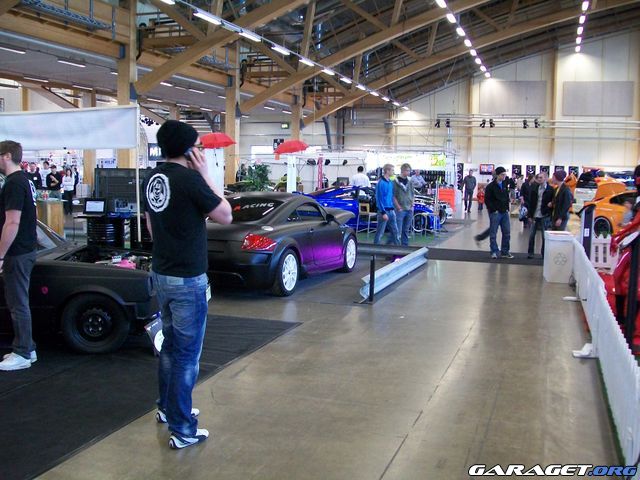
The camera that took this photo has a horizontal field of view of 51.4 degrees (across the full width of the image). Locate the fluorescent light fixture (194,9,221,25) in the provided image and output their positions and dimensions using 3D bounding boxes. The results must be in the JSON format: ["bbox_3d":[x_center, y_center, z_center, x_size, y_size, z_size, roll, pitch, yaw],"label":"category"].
[{"bbox_3d":[-3.177,-6.312,18.882,0.220,0.140,1.420,3,6,19],"label":"fluorescent light fixture"}]

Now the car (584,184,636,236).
[{"bbox_3d":[8.364,-0.547,15.706,1.800,1.320,4.300,-3,7,-30],"label":"car"}]

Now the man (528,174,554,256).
[{"bbox_3d":[4.255,-0.458,12.724,0.540,1.660,0.360,2,6,15],"label":"man"}]

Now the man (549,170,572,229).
[{"bbox_3d":[4.502,-0.436,12.394,0.360,1.690,0.520,-1,6,-12],"label":"man"}]

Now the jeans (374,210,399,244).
[{"bbox_3d":[1.389,-0.230,13.900,0.500,0.900,0.420,4,7,28],"label":"jeans"}]

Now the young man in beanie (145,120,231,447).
[{"bbox_3d":[-0.807,0.252,4.030,0.560,1.920,0.440,6,8,44],"label":"young man in beanie"}]

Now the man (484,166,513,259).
[{"bbox_3d":[3.465,-0.522,12.788,0.540,1.750,0.360,0,6,-10],"label":"man"}]

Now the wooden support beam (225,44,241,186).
[{"bbox_3d":[-3.614,-4.776,28.272,0.450,6.810,0.400,3,6,19],"label":"wooden support beam"}]

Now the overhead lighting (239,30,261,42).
[{"bbox_3d":[-2.217,-6.444,21.076,0.220,0.140,1.420,3,6,19],"label":"overhead lighting"}]

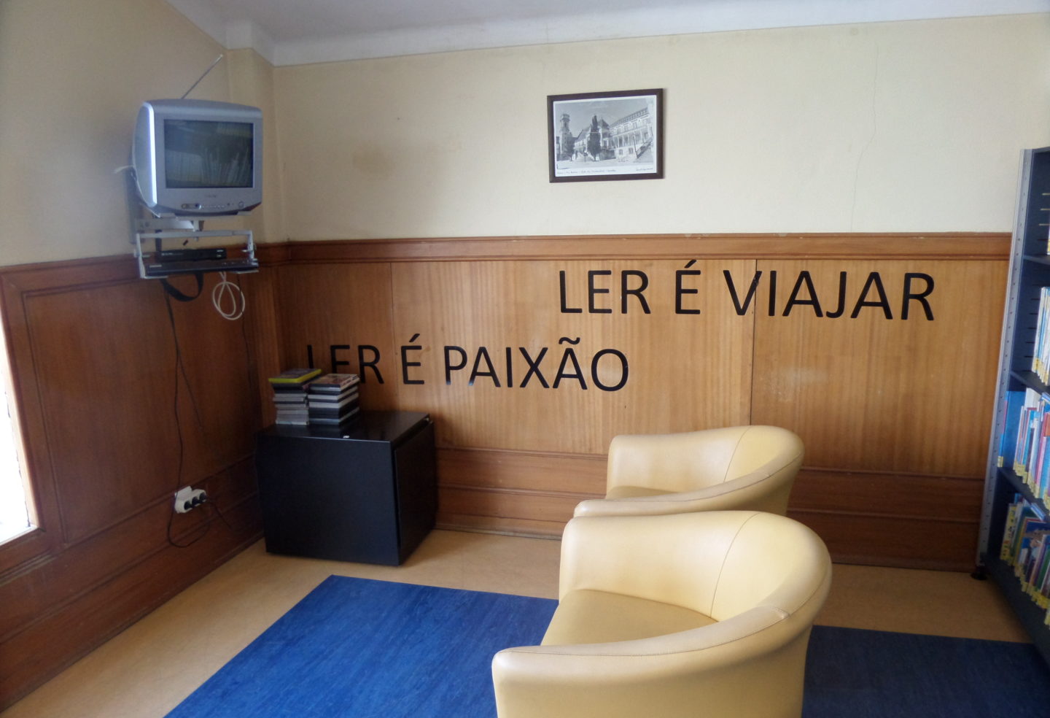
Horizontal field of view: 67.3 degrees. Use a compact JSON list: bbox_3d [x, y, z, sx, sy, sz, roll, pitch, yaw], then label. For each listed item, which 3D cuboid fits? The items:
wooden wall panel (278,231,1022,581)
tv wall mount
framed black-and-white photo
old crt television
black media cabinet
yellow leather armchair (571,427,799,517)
[{"bbox_3d":[0.341,0.146,3.230,2.897,1.285,0.050,2,10,14],"label":"wooden wall panel"},{"bbox_3d":[-1.106,-0.382,2.625,0.360,0.200,0.290,-9,13,-39],"label":"tv wall mount"},{"bbox_3d":[0.306,-0.854,3.035,0.445,0.331,0.025,2,10,14],"label":"framed black-and-white photo"},{"bbox_3d":[-1.094,-0.661,2.581,0.360,0.335,0.350,-9,20,-39],"label":"old crt television"},{"bbox_3d":[-0.748,0.533,3.368,0.616,0.513,0.388,2,10,14],"label":"black media cabinet"},{"bbox_3d":[0.513,0.596,2.373,0.600,0.694,0.700,2,10,14],"label":"yellow leather armchair"}]

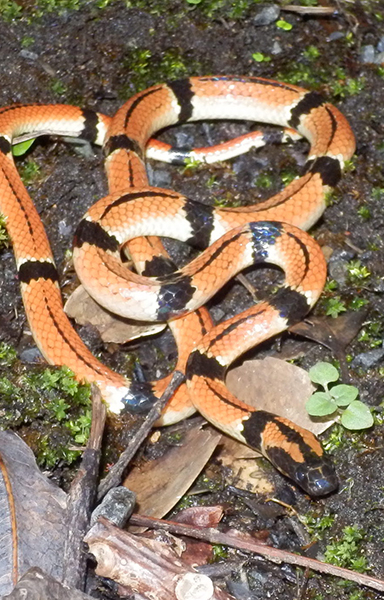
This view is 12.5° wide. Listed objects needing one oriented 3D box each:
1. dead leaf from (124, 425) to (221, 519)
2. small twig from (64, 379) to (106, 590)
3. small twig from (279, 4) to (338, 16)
[{"bbox_3d":[-0.004,0.036,0.373,0.013,0.006,0.028,37,64,21],"label":"dead leaf"},{"bbox_3d":[-0.022,0.039,0.369,0.005,0.006,0.048,2,57,2],"label":"small twig"},{"bbox_3d":[0.029,-0.073,0.445,0.015,0.002,0.002,1,57,0],"label":"small twig"}]

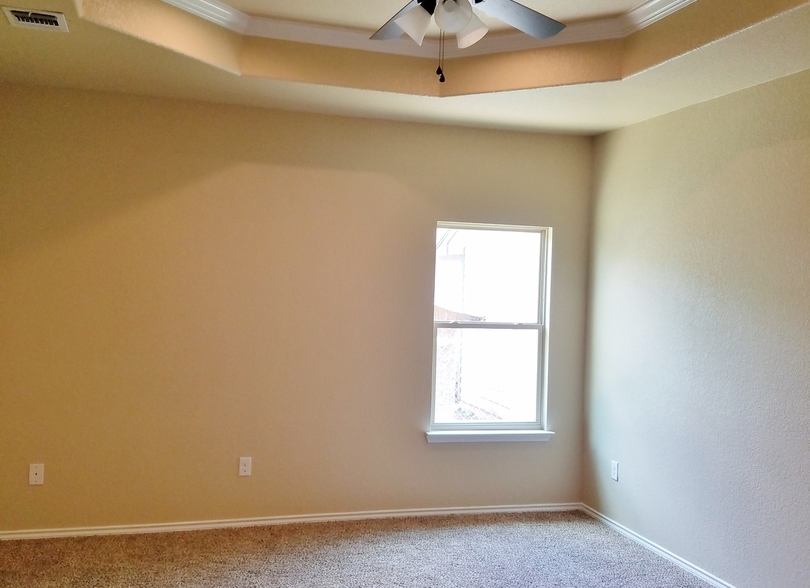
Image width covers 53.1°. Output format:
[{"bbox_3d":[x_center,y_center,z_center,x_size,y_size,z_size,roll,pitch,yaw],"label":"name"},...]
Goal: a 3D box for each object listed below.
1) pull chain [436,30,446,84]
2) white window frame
[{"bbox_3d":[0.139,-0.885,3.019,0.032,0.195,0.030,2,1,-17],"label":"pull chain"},{"bbox_3d":[0.624,0.279,5.793,0.917,1.538,0.115,2,1,-17],"label":"white window frame"}]

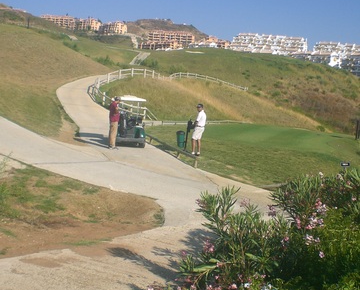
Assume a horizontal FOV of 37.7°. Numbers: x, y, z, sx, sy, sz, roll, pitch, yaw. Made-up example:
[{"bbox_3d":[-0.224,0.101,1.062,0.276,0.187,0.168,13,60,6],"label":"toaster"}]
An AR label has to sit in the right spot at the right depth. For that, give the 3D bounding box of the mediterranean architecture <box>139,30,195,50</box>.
[{"bbox_3d":[-12.583,-102.116,510.000,52.000,18.000,24.000,2,8,12],"label":"mediterranean architecture"}]

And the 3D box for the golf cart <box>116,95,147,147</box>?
[{"bbox_3d":[-1.829,-0.882,19.200,1.170,1.780,2.350,-1,8,-10],"label":"golf cart"}]

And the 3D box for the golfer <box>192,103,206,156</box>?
[{"bbox_3d":[0.658,-0.504,17.600,0.420,1.760,0.500,-5,9,-30],"label":"golfer"}]

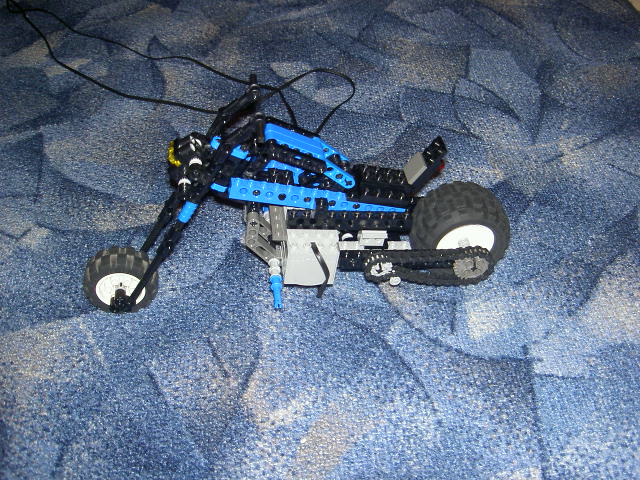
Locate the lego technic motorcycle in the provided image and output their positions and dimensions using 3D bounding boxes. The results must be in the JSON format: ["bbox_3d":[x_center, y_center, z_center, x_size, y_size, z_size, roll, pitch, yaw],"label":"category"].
[{"bbox_3d":[-0.012,-0.024,0.463,0.293,0.158,0.080,-6,43,-7],"label":"lego technic motorcycle"}]

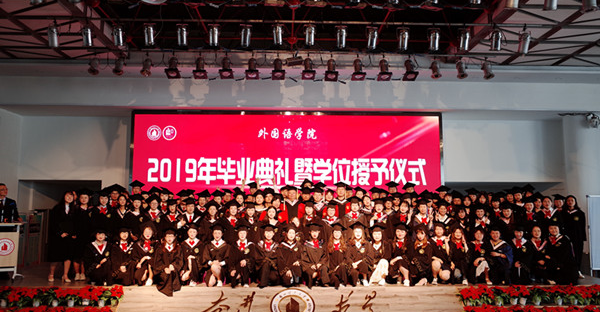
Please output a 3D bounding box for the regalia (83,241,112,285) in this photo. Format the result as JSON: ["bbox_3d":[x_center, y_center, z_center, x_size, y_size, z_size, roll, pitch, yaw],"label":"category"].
[{"bbox_3d":[-3.684,1.927,8.500,0.520,0.760,0.580,1,-6,-11],"label":"regalia"}]

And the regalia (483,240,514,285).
[{"bbox_3d":[3.786,1.994,8.878,0.473,0.757,0.580,-3,-7,28],"label":"regalia"}]

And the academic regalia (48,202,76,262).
[{"bbox_3d":[-4.525,1.440,8.866,0.470,1.129,0.340,4,-7,-33],"label":"academic regalia"}]

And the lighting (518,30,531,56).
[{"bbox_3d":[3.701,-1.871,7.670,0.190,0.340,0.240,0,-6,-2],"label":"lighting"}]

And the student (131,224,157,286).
[{"bbox_3d":[-2.888,1.811,8.590,0.437,1.034,0.620,2,-6,-15],"label":"student"}]

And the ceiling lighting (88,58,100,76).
[{"bbox_3d":[-4.106,-1.767,9.299,0.200,0.330,0.220,-1,-6,9],"label":"ceiling lighting"}]

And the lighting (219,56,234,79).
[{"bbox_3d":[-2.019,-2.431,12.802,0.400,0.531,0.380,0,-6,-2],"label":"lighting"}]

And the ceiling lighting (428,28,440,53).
[{"bbox_3d":[2.657,-2.281,9.200,0.230,0.430,0.250,0,-6,0],"label":"ceiling lighting"}]

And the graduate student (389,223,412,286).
[{"bbox_3d":[1.835,1.760,8.498,0.430,1.080,0.620,0,-6,-2],"label":"graduate student"}]

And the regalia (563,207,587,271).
[{"bbox_3d":[5.434,1.633,9.209,0.480,1.200,0.340,-1,-6,14],"label":"regalia"}]

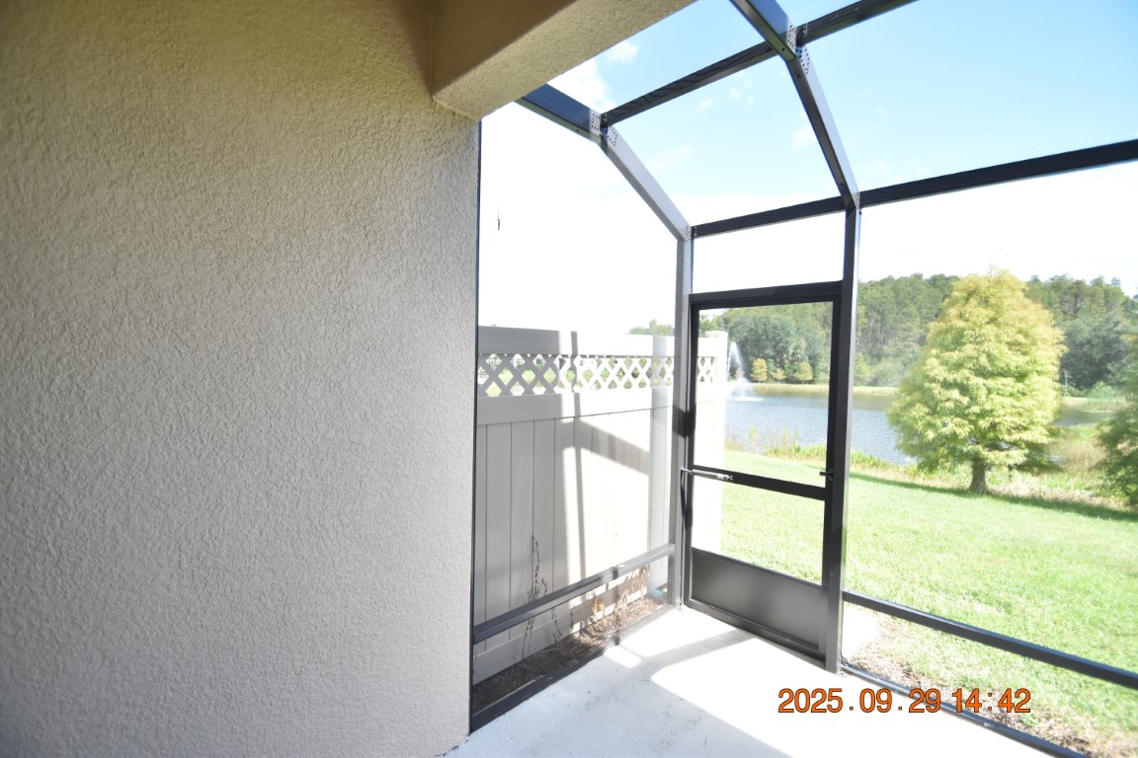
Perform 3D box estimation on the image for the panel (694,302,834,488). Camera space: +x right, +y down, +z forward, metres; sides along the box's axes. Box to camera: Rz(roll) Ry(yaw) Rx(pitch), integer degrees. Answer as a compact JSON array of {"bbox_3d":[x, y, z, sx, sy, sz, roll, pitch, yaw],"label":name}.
[{"bbox_3d":[1.139,0.076,2.876,0.810,1.036,0.030,2,2,44],"label":"panel"}]

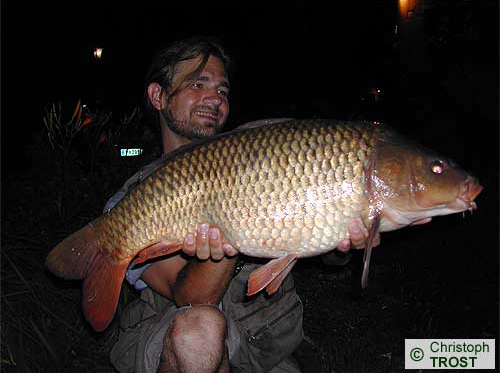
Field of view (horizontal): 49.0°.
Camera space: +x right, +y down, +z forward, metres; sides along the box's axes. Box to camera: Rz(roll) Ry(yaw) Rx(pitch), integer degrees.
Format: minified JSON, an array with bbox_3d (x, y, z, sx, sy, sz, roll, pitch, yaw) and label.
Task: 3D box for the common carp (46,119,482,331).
[{"bbox_3d":[0.004,0.048,0.950,0.775,0.310,0.170,-10,0,8],"label":"common carp"}]

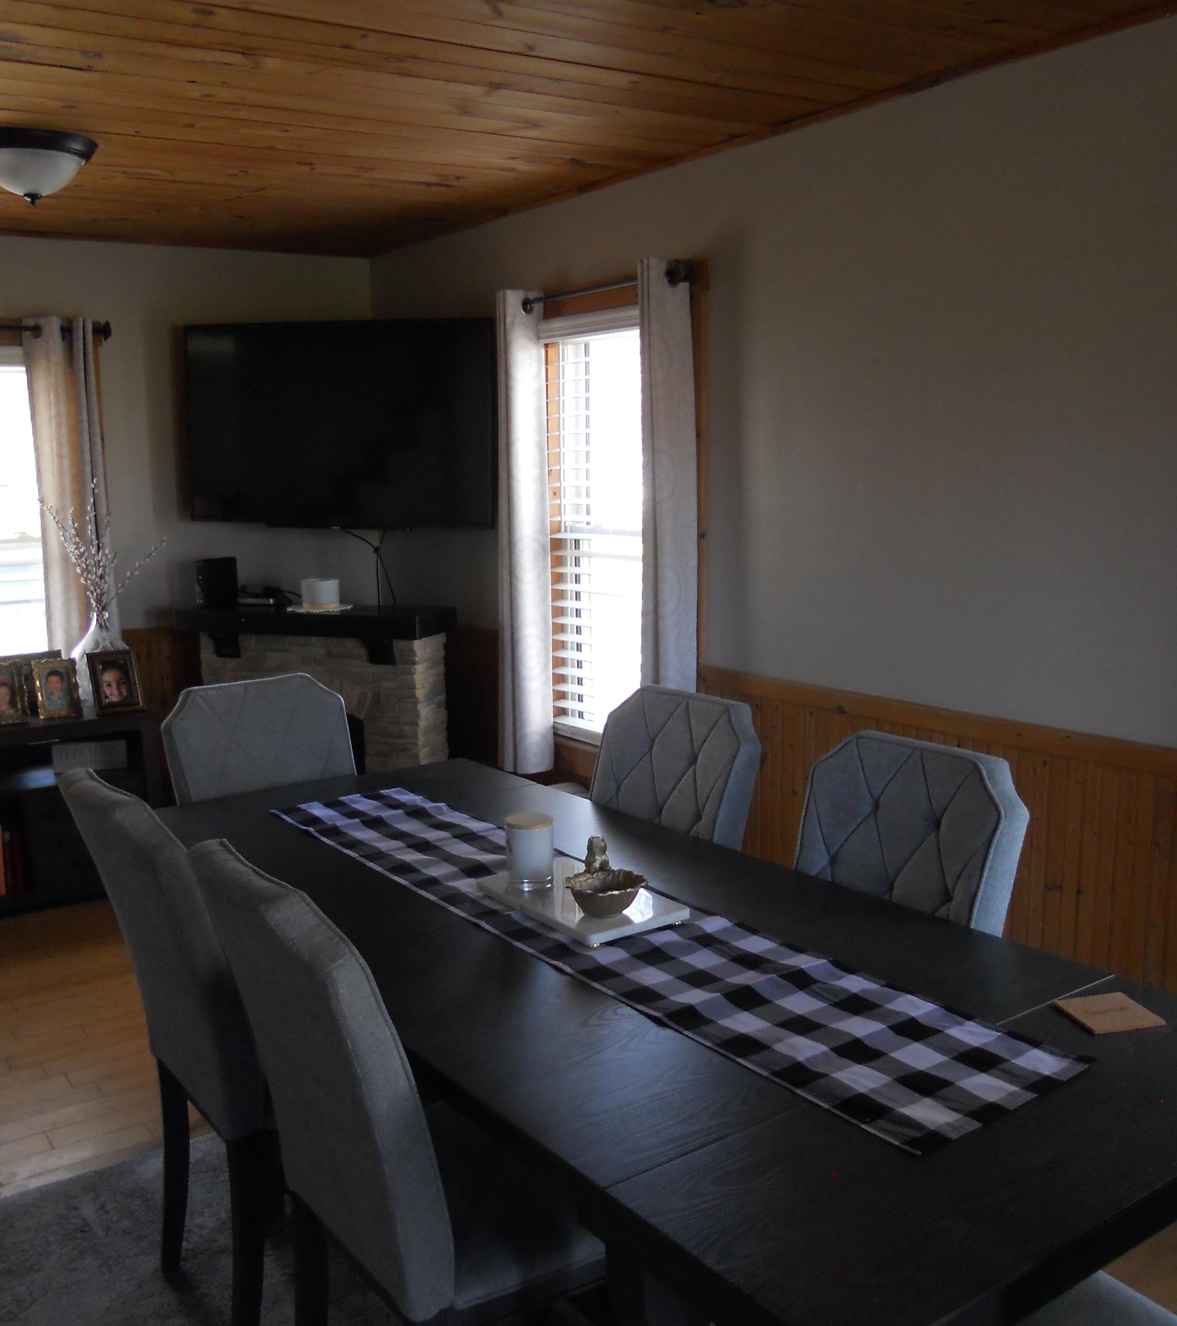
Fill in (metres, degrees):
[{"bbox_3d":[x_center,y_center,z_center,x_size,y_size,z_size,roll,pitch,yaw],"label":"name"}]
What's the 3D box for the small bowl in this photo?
[{"bbox_3d":[0.026,0.355,2.121,0.123,0.057,0.123,-1,8,0],"label":"small bowl"}]

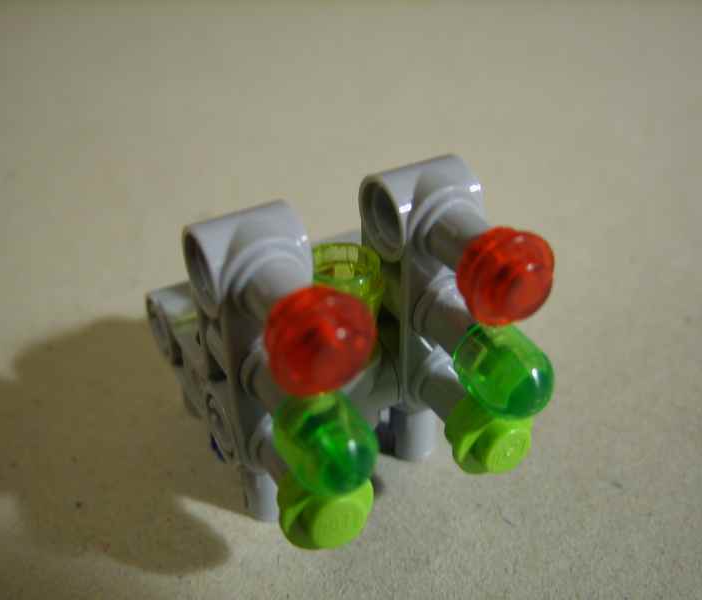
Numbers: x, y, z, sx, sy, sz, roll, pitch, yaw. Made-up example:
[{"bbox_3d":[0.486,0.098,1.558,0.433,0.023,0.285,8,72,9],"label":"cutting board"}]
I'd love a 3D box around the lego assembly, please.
[{"bbox_3d":[-0.002,0.004,0.080,0.024,0.032,0.035,-18,38,-23],"label":"lego assembly"}]

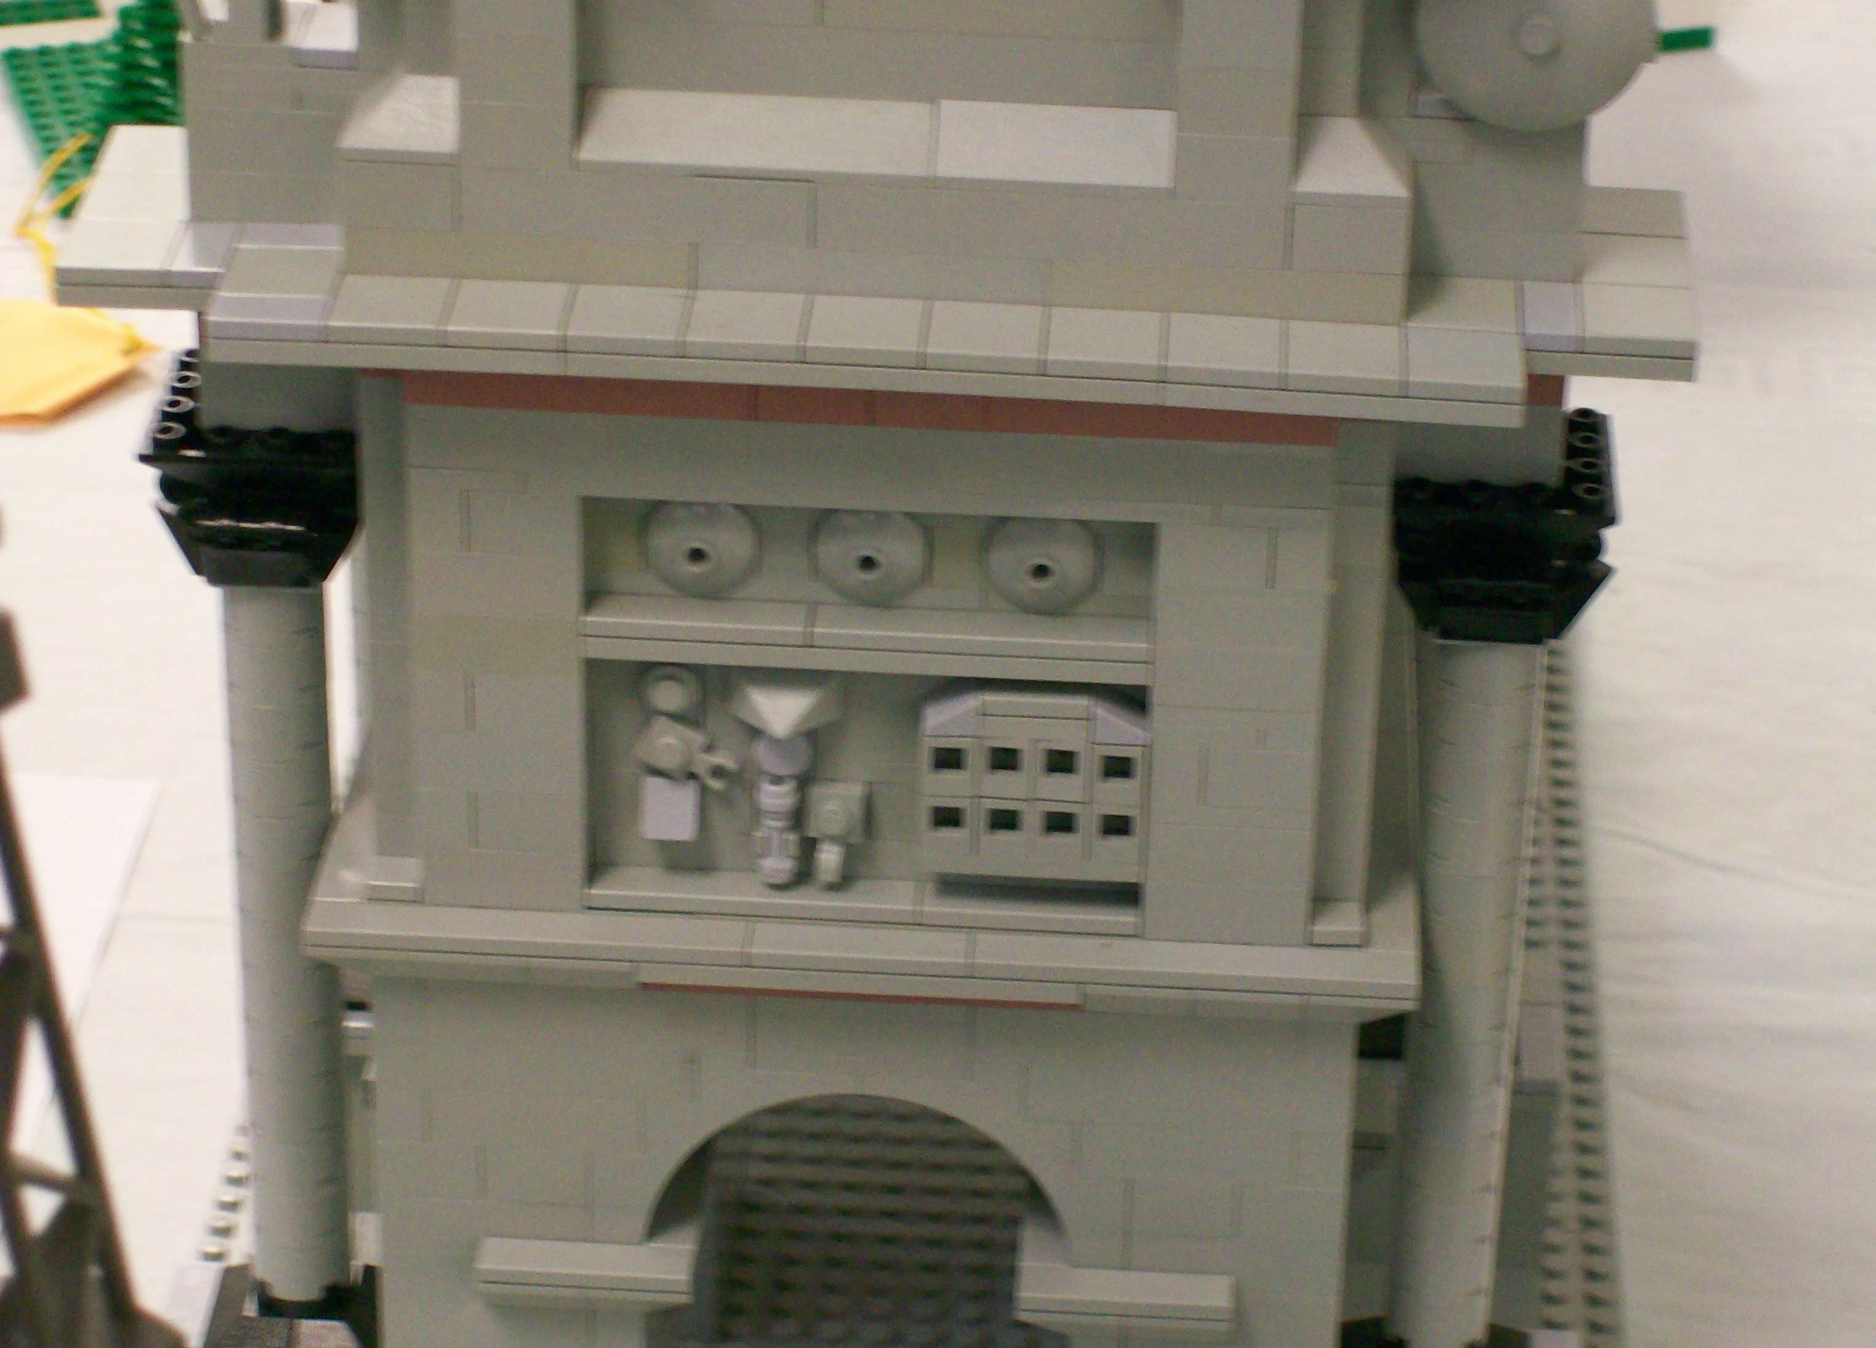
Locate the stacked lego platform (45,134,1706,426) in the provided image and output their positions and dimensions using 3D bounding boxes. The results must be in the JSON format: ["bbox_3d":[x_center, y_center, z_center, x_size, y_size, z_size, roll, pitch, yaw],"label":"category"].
[{"bbox_3d":[-0.008,-0.058,0.812,0.224,0.006,0.072,3,28,2],"label":"stacked lego platform"}]

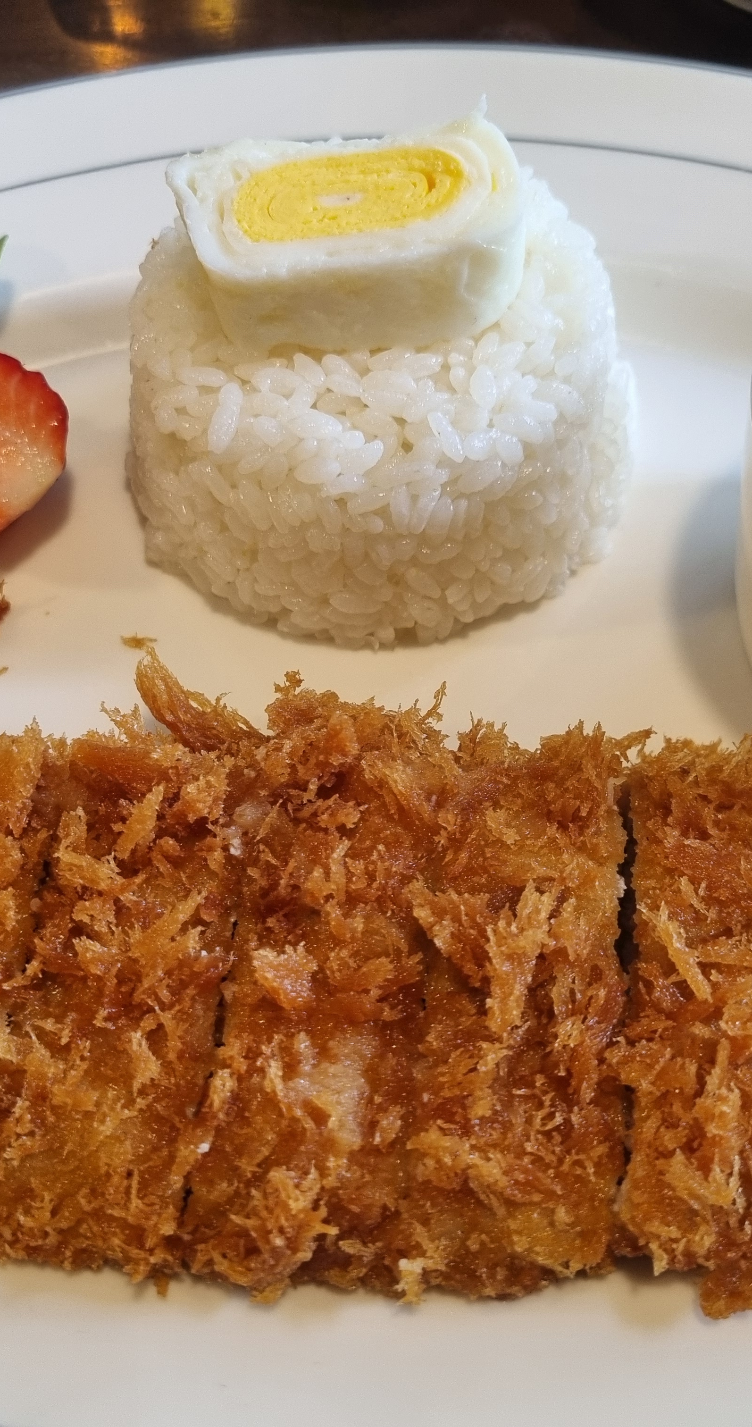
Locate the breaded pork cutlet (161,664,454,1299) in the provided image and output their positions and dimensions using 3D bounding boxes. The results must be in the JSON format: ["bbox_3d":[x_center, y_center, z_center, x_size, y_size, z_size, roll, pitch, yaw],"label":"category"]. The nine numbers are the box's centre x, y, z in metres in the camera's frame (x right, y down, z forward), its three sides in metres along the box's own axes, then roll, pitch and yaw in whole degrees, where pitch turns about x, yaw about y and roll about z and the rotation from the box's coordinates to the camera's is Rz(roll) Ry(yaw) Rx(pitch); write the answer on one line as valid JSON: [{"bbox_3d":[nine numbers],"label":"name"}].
[{"bbox_3d":[-0.007,0.032,0.190,0.030,0.018,0.084,3,59,4],"label":"breaded pork cutlet"}]

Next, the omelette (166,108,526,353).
[{"bbox_3d":[-0.004,-0.070,0.213,0.050,0.018,0.030,-8,59,-2],"label":"omelette"}]

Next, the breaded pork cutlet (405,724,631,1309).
[{"bbox_3d":[0.020,0.036,0.188,0.025,0.017,0.078,4,60,5],"label":"breaded pork cutlet"}]

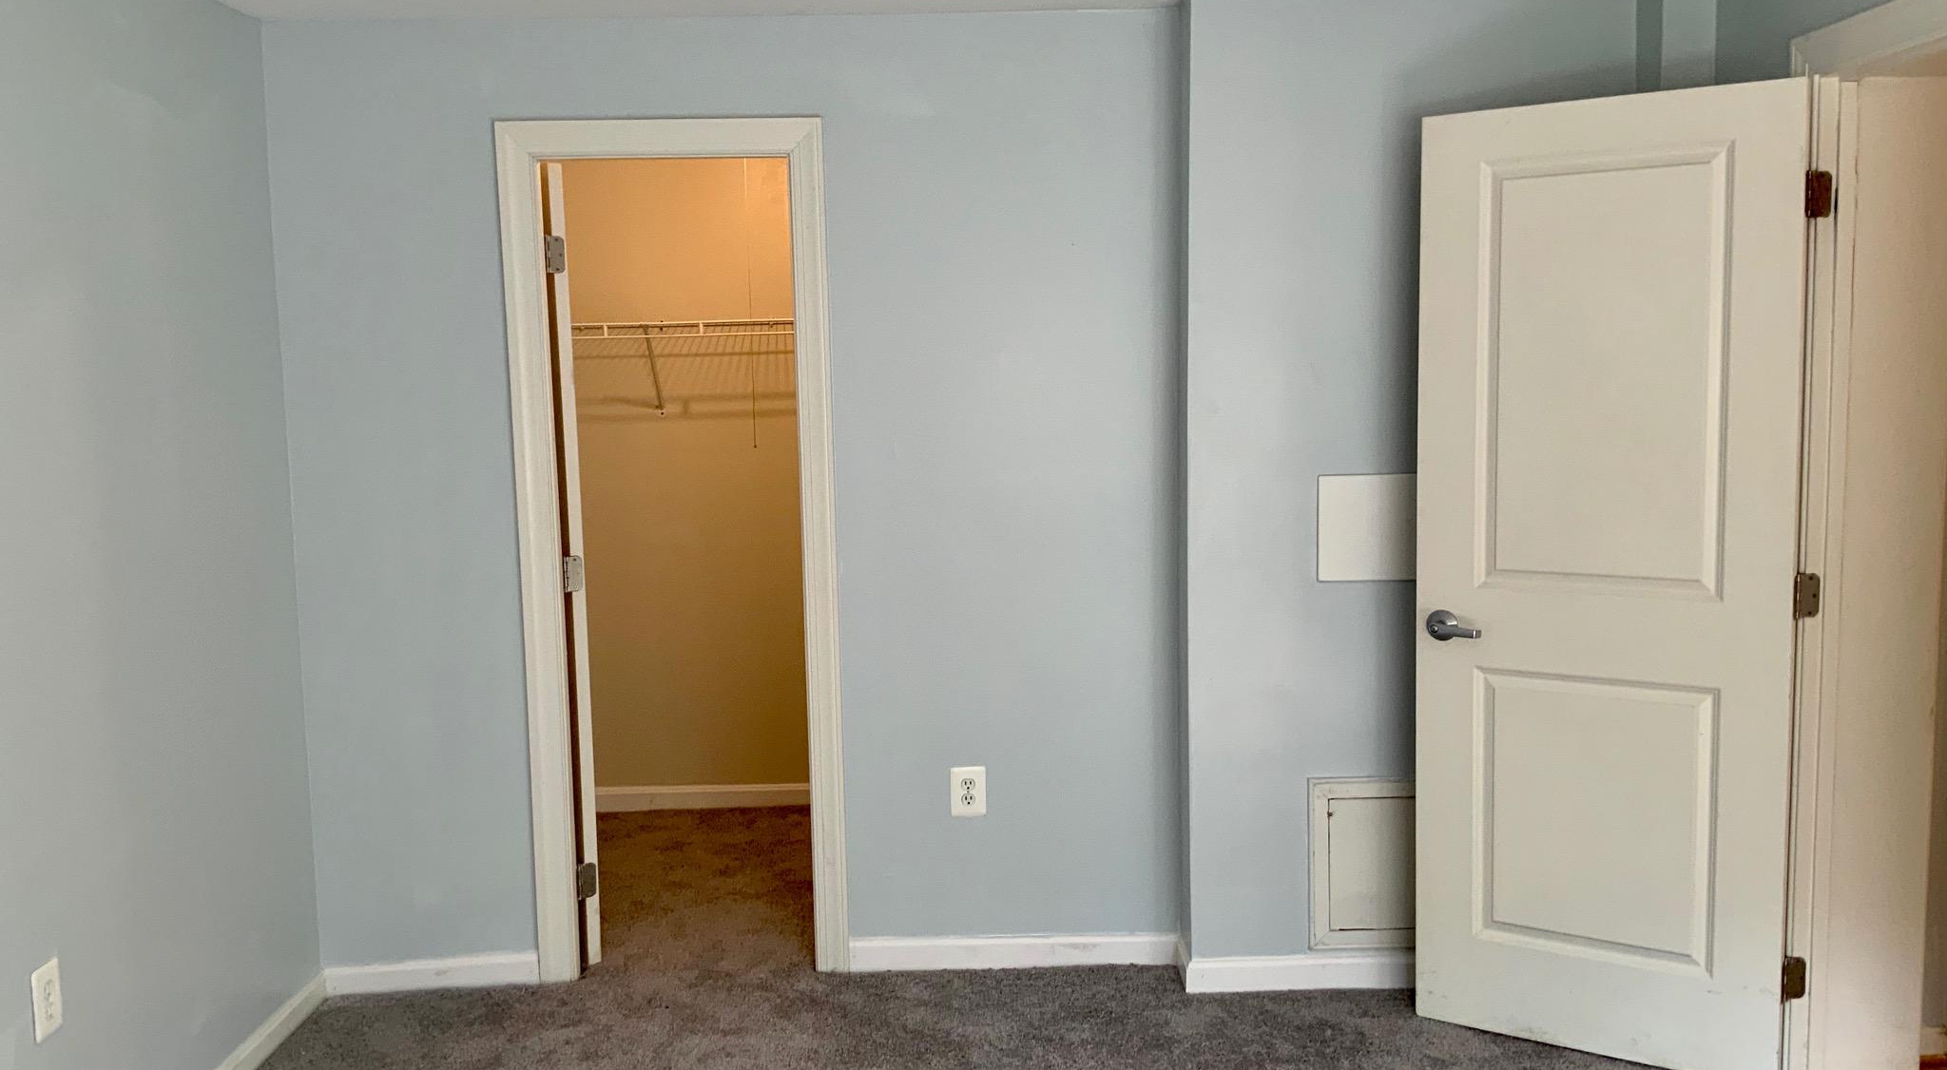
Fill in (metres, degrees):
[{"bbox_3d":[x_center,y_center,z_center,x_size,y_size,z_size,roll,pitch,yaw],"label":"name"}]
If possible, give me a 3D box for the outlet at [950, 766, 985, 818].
[{"bbox_3d":[-0.012,0.658,4.172,0.088,0.136,0.008,-2,6,-2],"label":"outlet"}]

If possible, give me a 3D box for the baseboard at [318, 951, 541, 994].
[{"bbox_3d":[-1.377,1.122,4.159,0.542,0.077,0.016,-2,6,-2],"label":"baseboard"}]

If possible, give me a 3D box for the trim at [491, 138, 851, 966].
[{"bbox_3d":[-0.739,0.060,4.129,0.784,2.158,0.130,-2,6,-2],"label":"trim"}]

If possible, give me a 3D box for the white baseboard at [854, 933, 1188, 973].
[{"bbox_3d":[0.107,1.078,4.218,0.856,0.091,0.016,-2,6,-2],"label":"white baseboard"}]

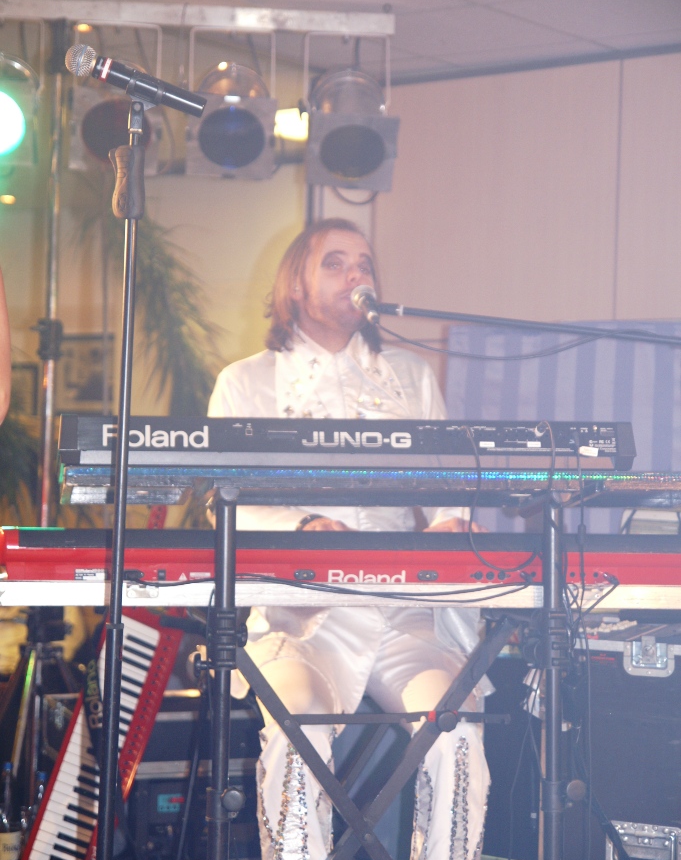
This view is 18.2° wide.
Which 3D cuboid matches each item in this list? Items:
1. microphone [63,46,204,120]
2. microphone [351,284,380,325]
[{"bbox_3d":[-0.324,-0.546,3.360,0.237,0.052,0.052,21,0,5],"label":"microphone"},{"bbox_3d":[0.052,-0.239,4.090,0.052,0.052,0.175,2,17,-7],"label":"microphone"}]

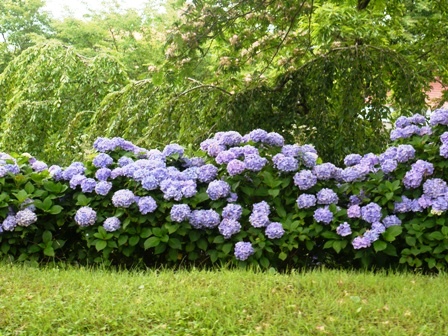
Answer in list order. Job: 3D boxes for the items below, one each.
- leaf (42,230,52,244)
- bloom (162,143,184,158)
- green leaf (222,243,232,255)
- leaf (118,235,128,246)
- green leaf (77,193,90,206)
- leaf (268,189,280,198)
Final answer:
[{"bbox_3d":[-1.424,0.563,6.900,0.077,0.107,0.050,0,4,0],"label":"leaf"},{"bbox_3d":[-0.434,-0.151,7.350,0.184,0.138,0.174,0,6,0],"label":"bloom"},{"bbox_3d":[0.028,0.636,6.750,0.075,0.091,0.050,0,5,0],"label":"green leaf"},{"bbox_3d":[-0.808,0.581,6.850,0.076,0.086,0.050,0,4,0],"label":"leaf"},{"bbox_3d":[-1.160,0.260,7.050,0.110,0.127,0.045,0,-24,0],"label":"green leaf"},{"bbox_3d":[0.406,0.206,6.900,0.093,0.077,0.060,0,5,0],"label":"leaf"}]

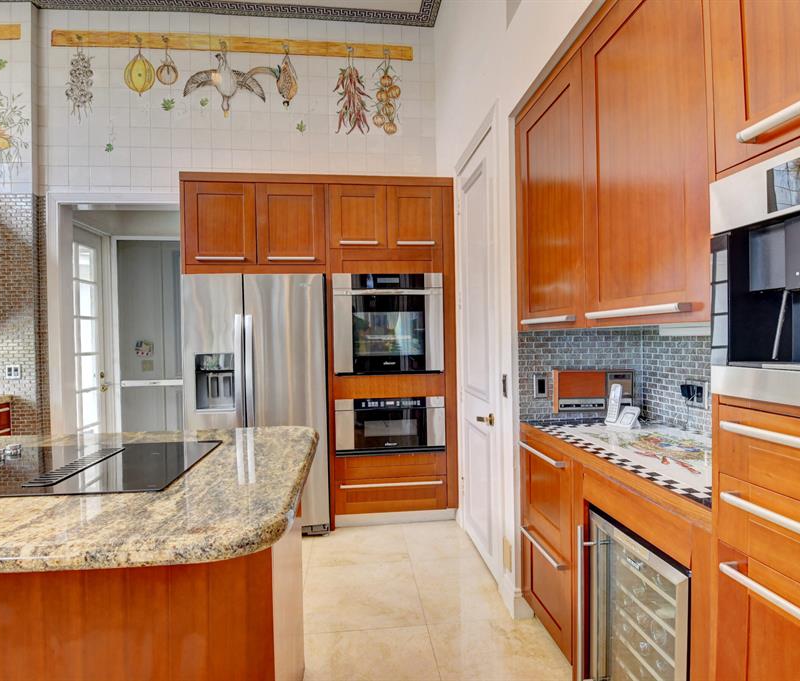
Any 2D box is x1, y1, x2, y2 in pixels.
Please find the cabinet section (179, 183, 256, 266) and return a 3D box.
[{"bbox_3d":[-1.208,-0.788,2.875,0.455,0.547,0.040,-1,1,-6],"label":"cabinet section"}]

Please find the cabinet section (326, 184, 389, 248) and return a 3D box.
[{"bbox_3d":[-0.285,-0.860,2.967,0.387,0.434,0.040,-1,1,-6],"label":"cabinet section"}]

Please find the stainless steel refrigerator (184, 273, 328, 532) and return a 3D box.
[{"bbox_3d":[-0.985,0.449,3.169,0.910,1.776,0.780,-1,1,-6],"label":"stainless steel refrigerator"}]

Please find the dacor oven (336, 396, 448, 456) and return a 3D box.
[{"bbox_3d":[-0.089,0.606,3.271,0.770,0.400,0.560,-1,1,-6],"label":"dacor oven"}]

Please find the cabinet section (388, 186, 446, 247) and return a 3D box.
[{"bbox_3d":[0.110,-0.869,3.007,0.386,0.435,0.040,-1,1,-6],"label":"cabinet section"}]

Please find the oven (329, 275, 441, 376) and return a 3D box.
[{"bbox_3d":[-0.104,-0.116,3.271,0.771,0.702,0.580,-1,1,-6],"label":"oven"}]

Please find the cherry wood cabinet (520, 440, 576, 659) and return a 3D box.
[{"bbox_3d":[0.876,0.846,1.863,0.560,0.766,0.452,-1,1,-8],"label":"cherry wood cabinet"}]

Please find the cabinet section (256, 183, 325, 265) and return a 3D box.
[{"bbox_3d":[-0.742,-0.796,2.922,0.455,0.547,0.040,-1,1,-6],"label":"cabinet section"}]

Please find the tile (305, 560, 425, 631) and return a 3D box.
[{"bbox_3d":[-0.209,1.344,2.256,0.607,0.012,0.580,-1,1,-6],"label":"tile"}]

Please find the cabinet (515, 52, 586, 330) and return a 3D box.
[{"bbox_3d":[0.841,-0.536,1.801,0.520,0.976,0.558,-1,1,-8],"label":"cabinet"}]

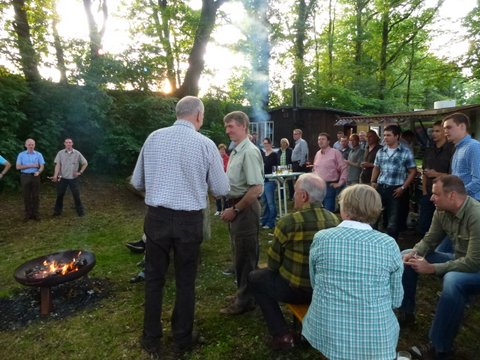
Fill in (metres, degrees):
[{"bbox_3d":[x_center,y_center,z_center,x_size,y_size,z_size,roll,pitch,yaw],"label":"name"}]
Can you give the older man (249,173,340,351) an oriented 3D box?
[{"bbox_3d":[0.420,0.568,2.372,0.560,1.260,0.760,-3,5,-43],"label":"older man"}]

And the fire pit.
[{"bbox_3d":[-1.640,0.963,3.089,0.700,0.380,0.700,0,4,0],"label":"fire pit"}]

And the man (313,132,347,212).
[{"bbox_3d":[1.400,0.139,5.220,0.350,1.750,0.540,-3,5,-42],"label":"man"}]

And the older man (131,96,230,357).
[{"bbox_3d":[-0.410,0.302,2.384,0.660,1.790,0.430,0,4,-3],"label":"older man"}]

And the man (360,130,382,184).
[{"bbox_3d":[2.287,0.049,5.767,0.420,1.800,0.520,-3,5,-38],"label":"man"}]

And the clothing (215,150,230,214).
[{"bbox_3d":[-0.418,0.054,7.722,0.450,1.380,0.300,1,4,15],"label":"clothing"}]

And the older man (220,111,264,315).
[{"bbox_3d":[0.032,0.284,3.047,0.440,1.810,0.520,-1,4,-13],"label":"older man"}]

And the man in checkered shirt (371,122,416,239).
[{"bbox_3d":[1.960,0.190,4.271,0.570,1.770,0.350,3,5,43],"label":"man in checkered shirt"}]

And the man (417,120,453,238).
[{"bbox_3d":[2.420,0.198,4.071,0.370,1.780,0.520,-2,4,-31],"label":"man"}]

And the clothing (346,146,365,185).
[{"bbox_3d":[2.124,0.100,6.121,0.400,1.480,0.500,-4,5,-44],"label":"clothing"}]

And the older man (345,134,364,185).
[{"bbox_3d":[1.970,0.124,5.520,0.360,1.740,0.500,-3,5,-35],"label":"older man"}]

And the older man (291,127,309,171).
[{"bbox_3d":[1.518,-0.389,8.493,0.380,1.800,0.520,-2,5,-32],"label":"older man"}]

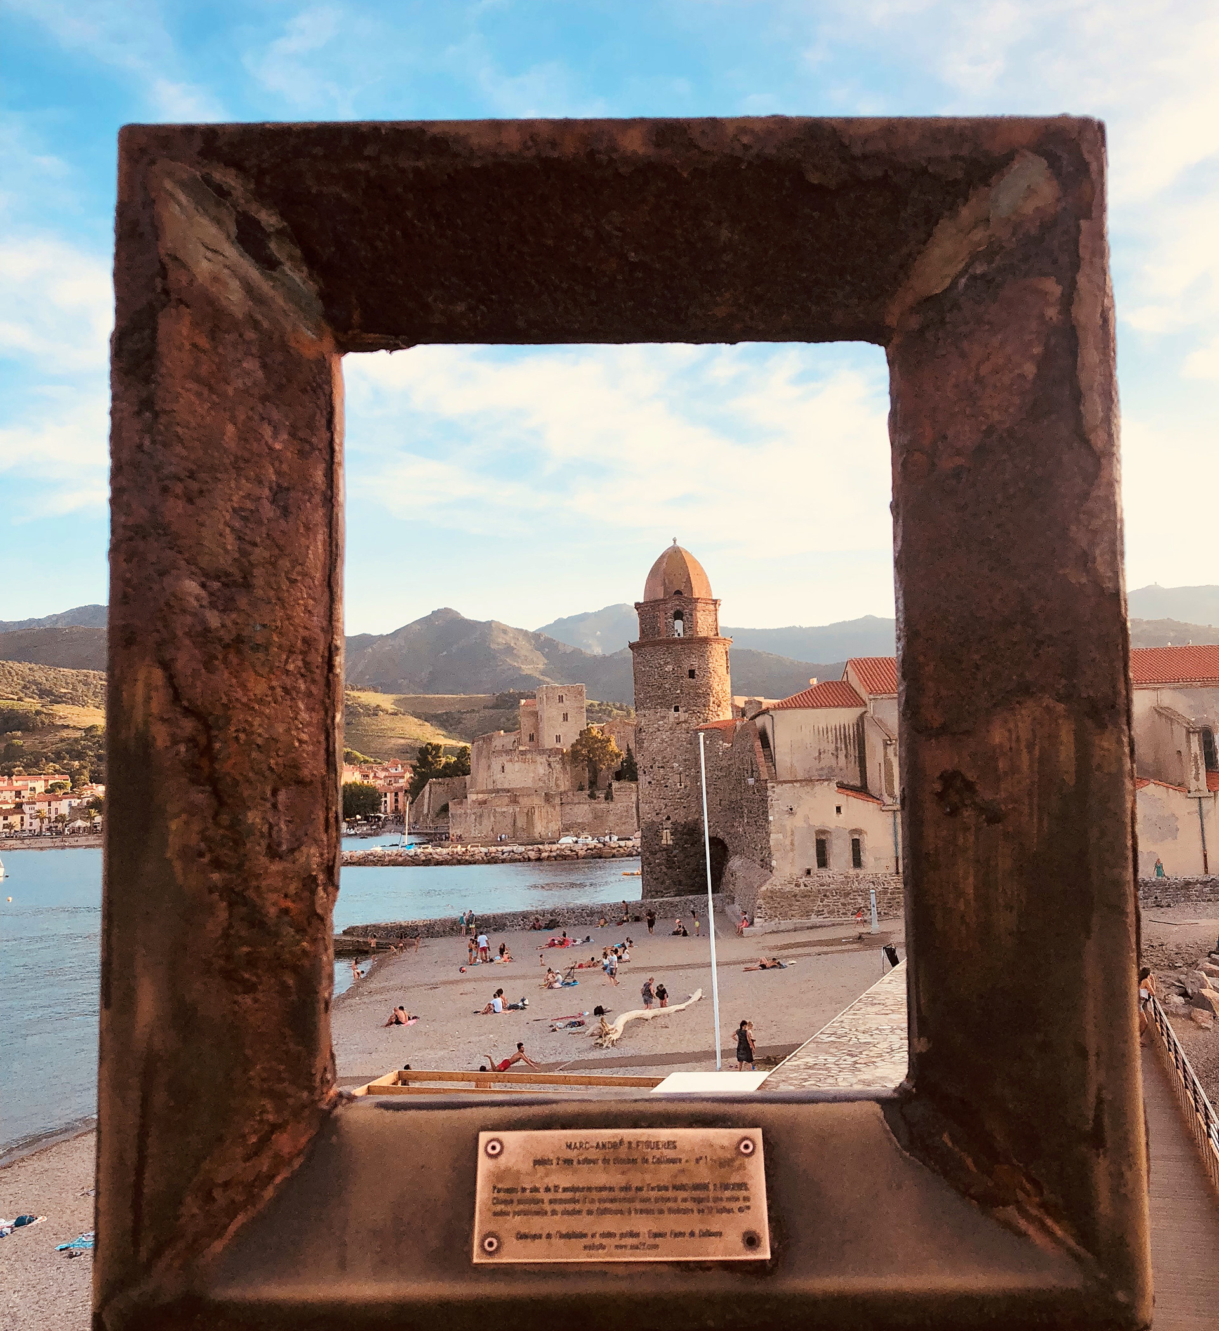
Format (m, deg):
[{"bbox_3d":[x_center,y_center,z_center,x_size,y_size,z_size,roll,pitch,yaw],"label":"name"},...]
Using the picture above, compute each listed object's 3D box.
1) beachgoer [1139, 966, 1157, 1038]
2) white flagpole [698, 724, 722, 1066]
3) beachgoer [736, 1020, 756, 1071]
[{"bbox_3d":[11.177,7.149,27.680,0.600,1.550,0.500,0,-7,-25],"label":"beachgoer"},{"bbox_3d":[3.050,7.095,39.922,0.120,10.150,0.120,-3,-6,0],"label":"white flagpole"},{"bbox_3d":[4.003,11.213,38.609,0.580,1.620,0.420,-5,-6,20],"label":"beachgoer"}]

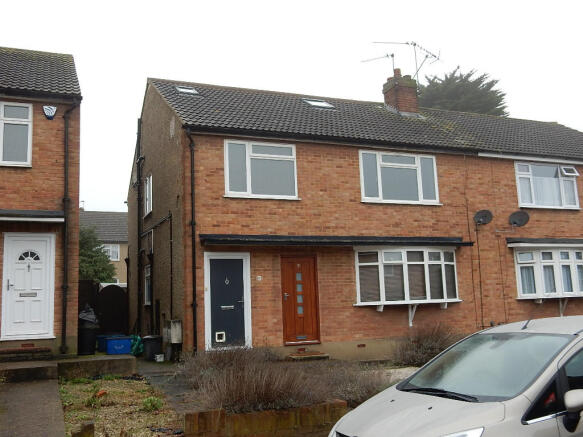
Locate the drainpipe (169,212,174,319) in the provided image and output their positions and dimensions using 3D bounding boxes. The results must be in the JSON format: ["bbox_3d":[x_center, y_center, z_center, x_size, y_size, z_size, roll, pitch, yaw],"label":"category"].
[{"bbox_3d":[-2.788,1.087,14.067,0.055,2.500,0.055,1,-9,-23],"label":"drainpipe"}]

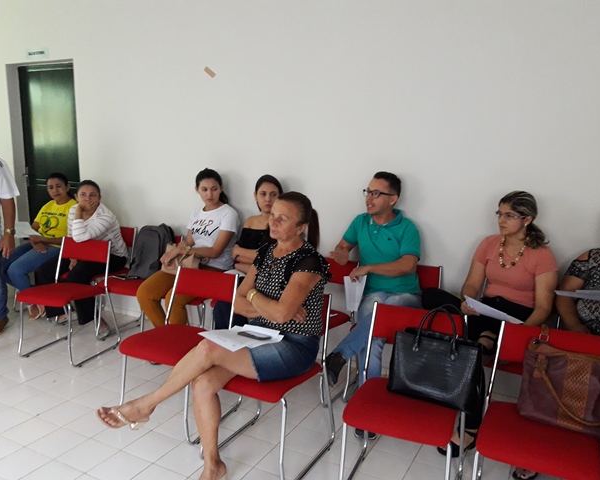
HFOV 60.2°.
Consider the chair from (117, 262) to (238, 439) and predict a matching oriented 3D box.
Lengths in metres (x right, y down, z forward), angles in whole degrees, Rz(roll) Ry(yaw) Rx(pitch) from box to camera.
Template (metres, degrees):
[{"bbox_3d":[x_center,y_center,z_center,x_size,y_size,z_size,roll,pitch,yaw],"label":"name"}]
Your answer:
[{"bbox_3d":[-0.643,0.596,2.862,0.480,0.776,0.525,6,12,25],"label":"chair"}]

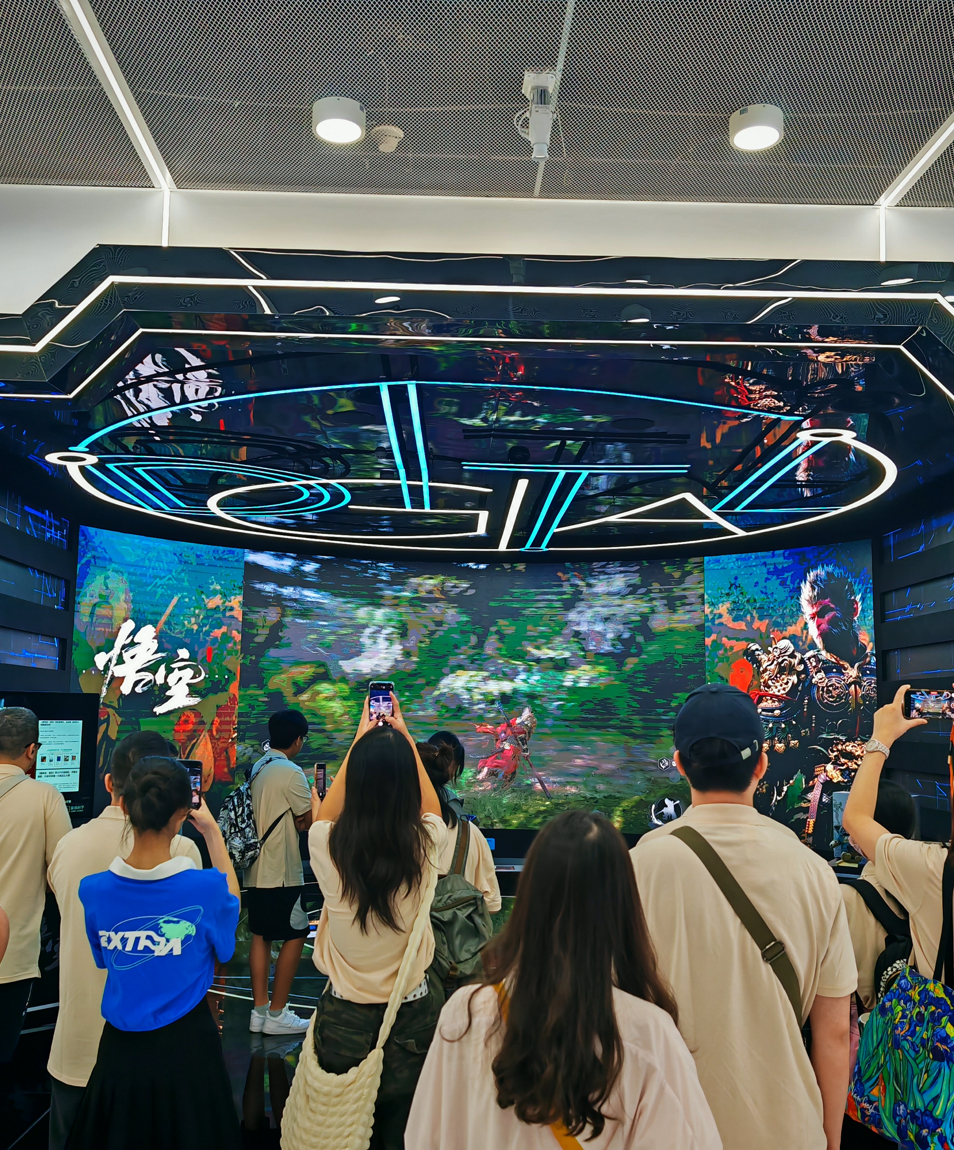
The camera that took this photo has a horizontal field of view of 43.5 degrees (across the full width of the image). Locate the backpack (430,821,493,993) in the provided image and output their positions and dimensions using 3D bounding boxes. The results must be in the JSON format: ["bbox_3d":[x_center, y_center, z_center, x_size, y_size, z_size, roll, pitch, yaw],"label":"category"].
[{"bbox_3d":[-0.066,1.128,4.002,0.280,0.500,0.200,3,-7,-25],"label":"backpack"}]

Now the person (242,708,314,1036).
[{"bbox_3d":[-1.079,1.577,6.416,0.370,1.710,0.460,5,-8,-36],"label":"person"}]

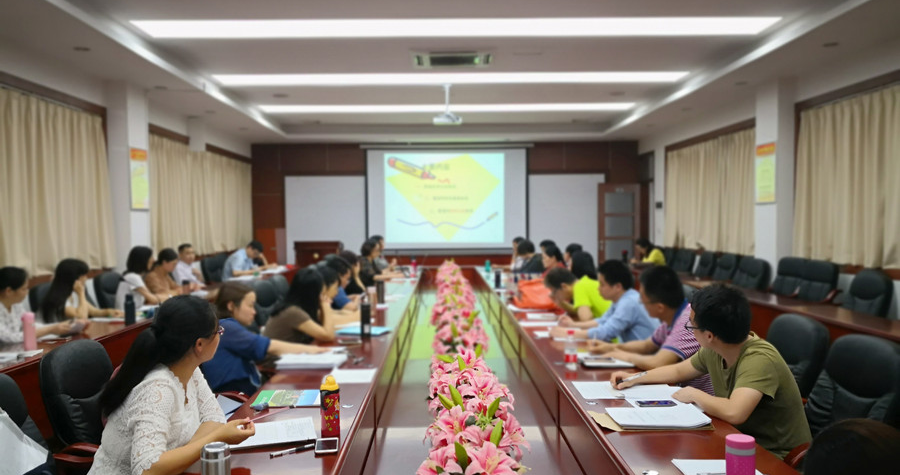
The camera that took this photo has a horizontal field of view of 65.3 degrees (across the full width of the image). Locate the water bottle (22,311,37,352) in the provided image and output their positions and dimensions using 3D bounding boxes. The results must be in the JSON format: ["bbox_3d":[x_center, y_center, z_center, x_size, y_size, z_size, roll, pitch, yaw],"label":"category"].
[{"bbox_3d":[-2.342,0.524,3.920,0.069,0.206,0.069,0,1,-1],"label":"water bottle"}]

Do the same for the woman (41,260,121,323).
[{"bbox_3d":[-2.841,0.747,5.270,0.680,1.200,0.500,-1,2,-22],"label":"woman"}]

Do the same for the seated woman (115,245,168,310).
[{"bbox_3d":[-2.831,0.736,6.429,0.800,1.250,0.500,-1,1,-16],"label":"seated woman"}]

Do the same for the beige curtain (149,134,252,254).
[{"bbox_3d":[-3.565,-0.551,10.552,0.140,1.480,4.700,0,1,-1],"label":"beige curtain"}]

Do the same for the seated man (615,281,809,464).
[{"bbox_3d":[0.968,0.779,2.591,0.740,1.230,0.580,-1,2,-20],"label":"seated man"}]

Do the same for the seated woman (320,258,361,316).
[{"bbox_3d":[-1.044,0.789,5.204,0.800,1.180,0.480,0,1,-1],"label":"seated woman"}]

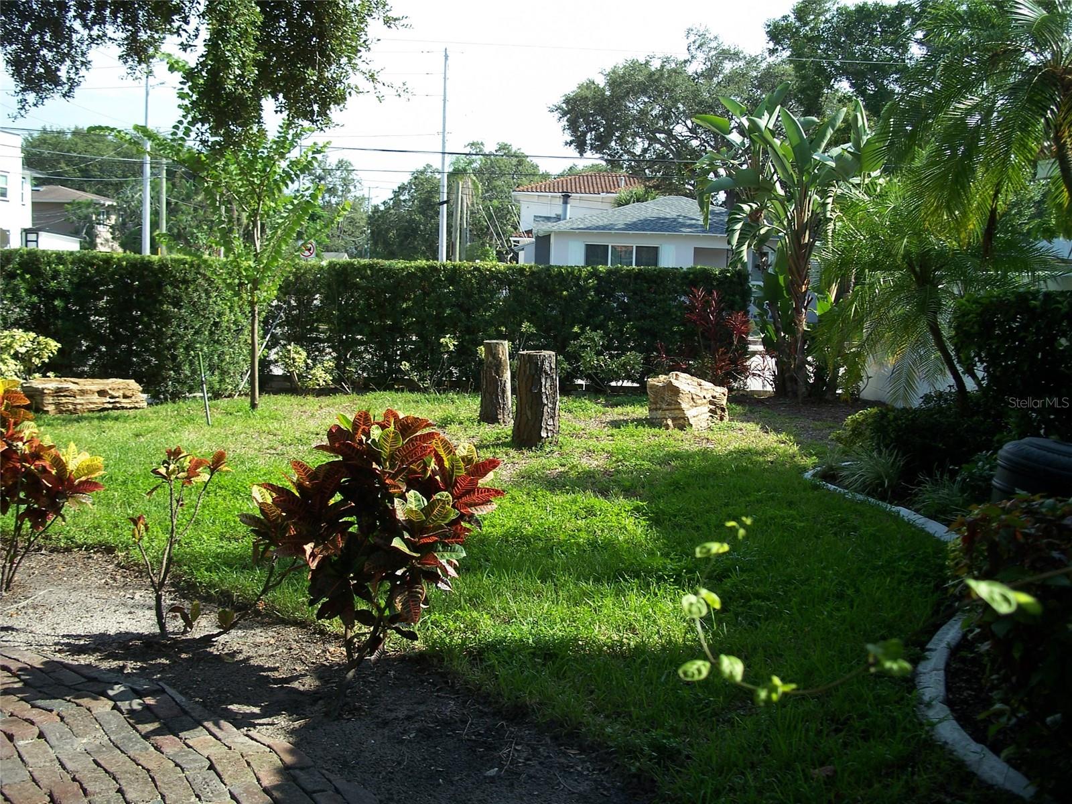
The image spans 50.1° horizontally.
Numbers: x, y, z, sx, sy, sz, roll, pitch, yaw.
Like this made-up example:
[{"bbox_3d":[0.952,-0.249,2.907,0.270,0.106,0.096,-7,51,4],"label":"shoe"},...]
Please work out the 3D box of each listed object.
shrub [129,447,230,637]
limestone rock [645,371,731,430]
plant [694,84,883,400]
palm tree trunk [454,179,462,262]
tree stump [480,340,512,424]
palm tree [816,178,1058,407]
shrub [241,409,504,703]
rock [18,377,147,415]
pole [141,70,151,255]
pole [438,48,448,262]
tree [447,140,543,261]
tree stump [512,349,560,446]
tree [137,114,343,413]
[{"bbox_3d":[-1.547,0.612,4.983,0.430,0.825,0.400,1,6,0],"label":"shrub"},{"bbox_3d":[1.583,-0.046,11.963,0.848,0.548,0.650,2,7,0],"label":"limestone rock"},{"bbox_3d":[3.171,-1.982,14.391,2.377,3.919,2.000,2,7,0],"label":"plant"},{"bbox_3d":[-3.396,-7.060,49.690,0.363,5.227,0.350,2,7,0],"label":"palm tree trunk"},{"bbox_3d":[-0.412,-0.220,11.757,0.310,0.824,0.310,2,7,0],"label":"tree stump"},{"bbox_3d":[4.217,-1.019,12.044,2.544,2.629,2.400,2,7,0],"label":"palm tree"},{"bbox_3d":[-0.589,0.558,4.135,0.946,1.074,0.850,2,7,0],"label":"shrub"},{"bbox_3d":[-4.879,-0.088,12.484,1.220,0.360,0.650,-1,7,-20],"label":"rock"},{"bbox_3d":[-17.172,-9.966,50.389,0.340,10.841,0.340,1,6,0],"label":"pole"},{"bbox_3d":[-4.036,-9.817,50.367,0.340,11.233,0.340,1,6,0],"label":"pole"},{"bbox_3d":[-2.091,-9.835,61.525,5.306,8.010,5.500,2,7,0],"label":"tree"},{"bbox_3d":[-0.001,-0.033,10.833,0.430,0.876,0.430,1,6,0],"label":"tree stump"},{"bbox_3d":[-3.231,-1.514,12.884,2.200,3.190,2.100,1,6,0],"label":"tree"}]

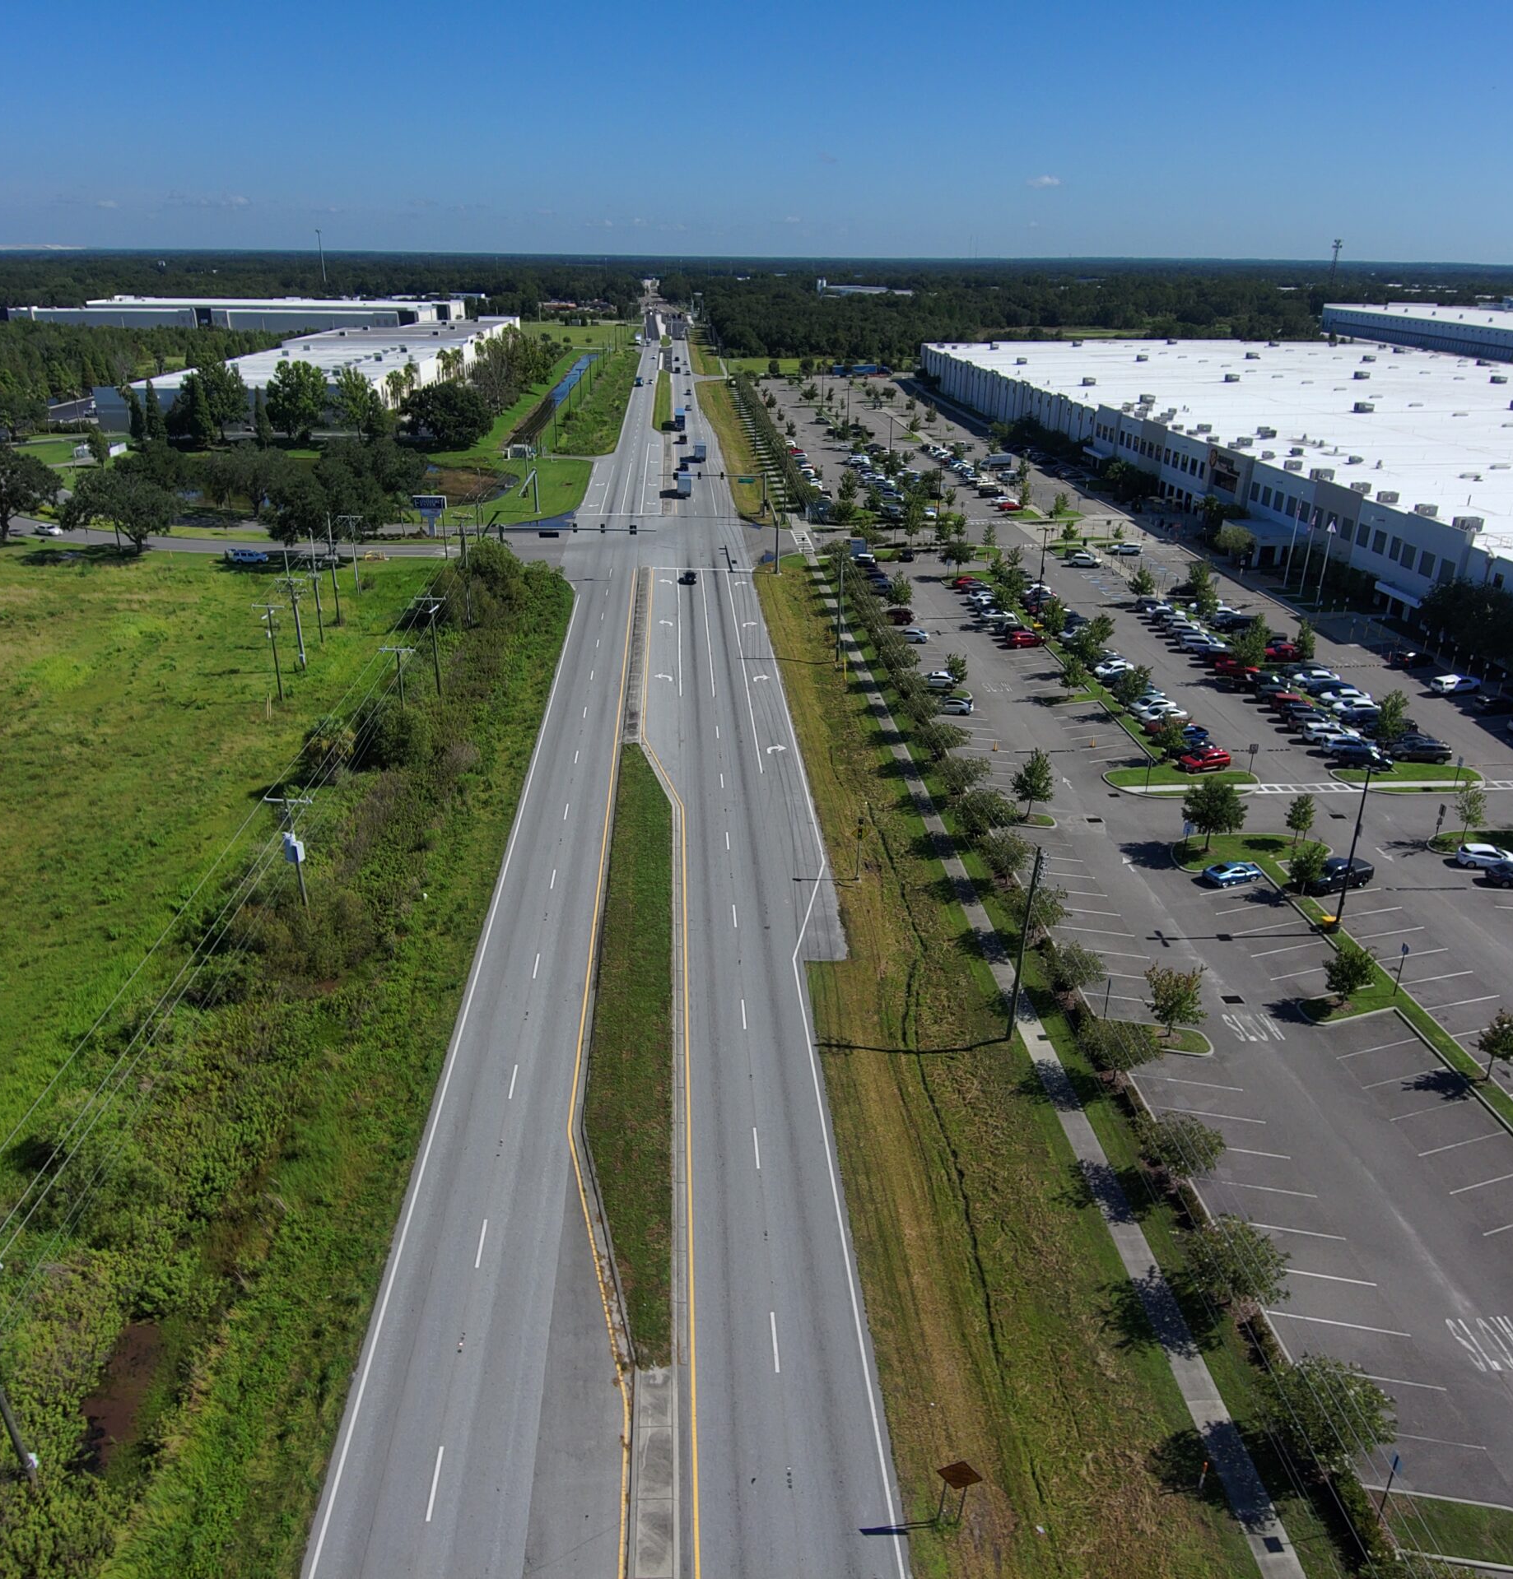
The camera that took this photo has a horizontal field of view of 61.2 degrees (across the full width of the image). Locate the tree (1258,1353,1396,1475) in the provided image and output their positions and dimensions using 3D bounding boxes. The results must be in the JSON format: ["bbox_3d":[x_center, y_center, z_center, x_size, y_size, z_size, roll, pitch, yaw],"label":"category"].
[{"bbox_3d":[20.612,23.137,46.338,4.800,4.500,4.500,-1,23,-3],"label":"tree"}]

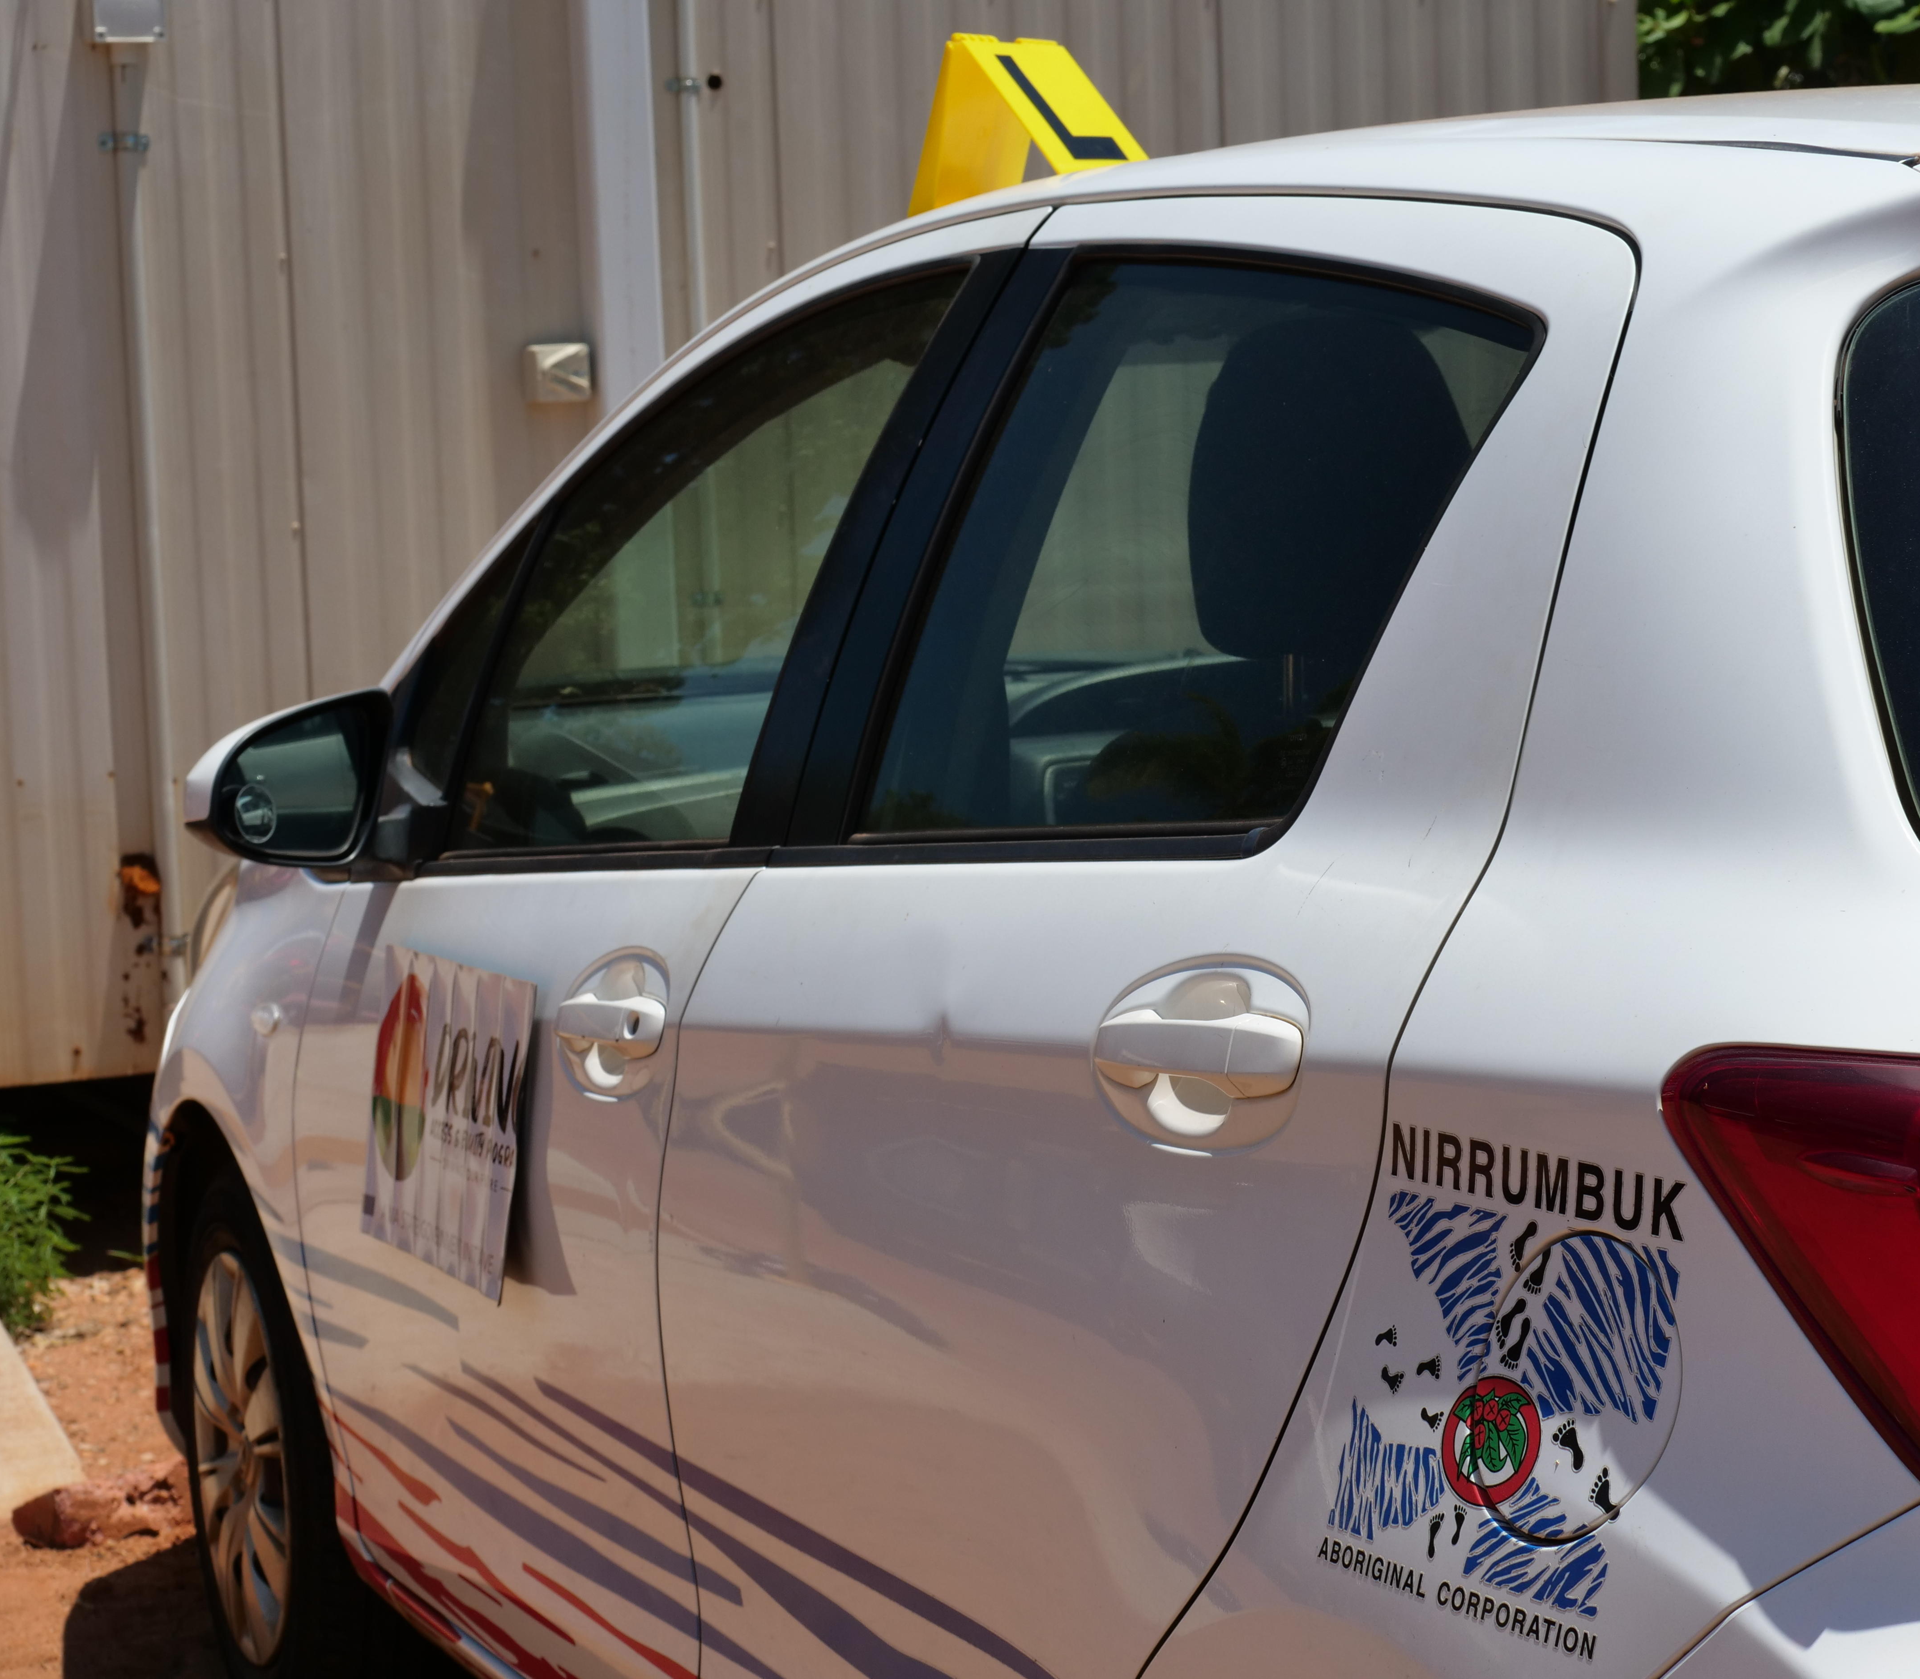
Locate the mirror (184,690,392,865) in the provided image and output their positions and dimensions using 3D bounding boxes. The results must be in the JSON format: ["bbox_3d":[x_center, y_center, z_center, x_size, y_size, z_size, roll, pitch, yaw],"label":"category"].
[{"bbox_3d":[-0.578,-0.052,3.900,0.175,0.153,0.100,-5,6,-31],"label":"mirror"}]

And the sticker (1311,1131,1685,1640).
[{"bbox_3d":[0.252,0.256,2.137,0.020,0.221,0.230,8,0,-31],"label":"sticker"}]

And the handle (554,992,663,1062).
[{"bbox_3d":[-0.260,0.139,3.349,0.040,0.046,0.213,-4,1,-23],"label":"handle"}]

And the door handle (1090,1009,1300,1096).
[{"bbox_3d":[0.127,0.116,2.446,0.040,0.046,0.213,-4,1,-23],"label":"door handle"}]

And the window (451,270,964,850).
[{"bbox_3d":[-0.209,-0.196,3.449,0.035,0.427,0.762,18,-8,-23],"label":"window"}]

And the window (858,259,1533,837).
[{"bbox_3d":[0.129,-0.183,2.630,0.035,0.385,0.695,18,-7,-23],"label":"window"}]

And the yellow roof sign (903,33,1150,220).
[{"bbox_3d":[0.050,-0.547,3.500,0.140,0.142,0.148,-11,0,30],"label":"yellow roof sign"}]

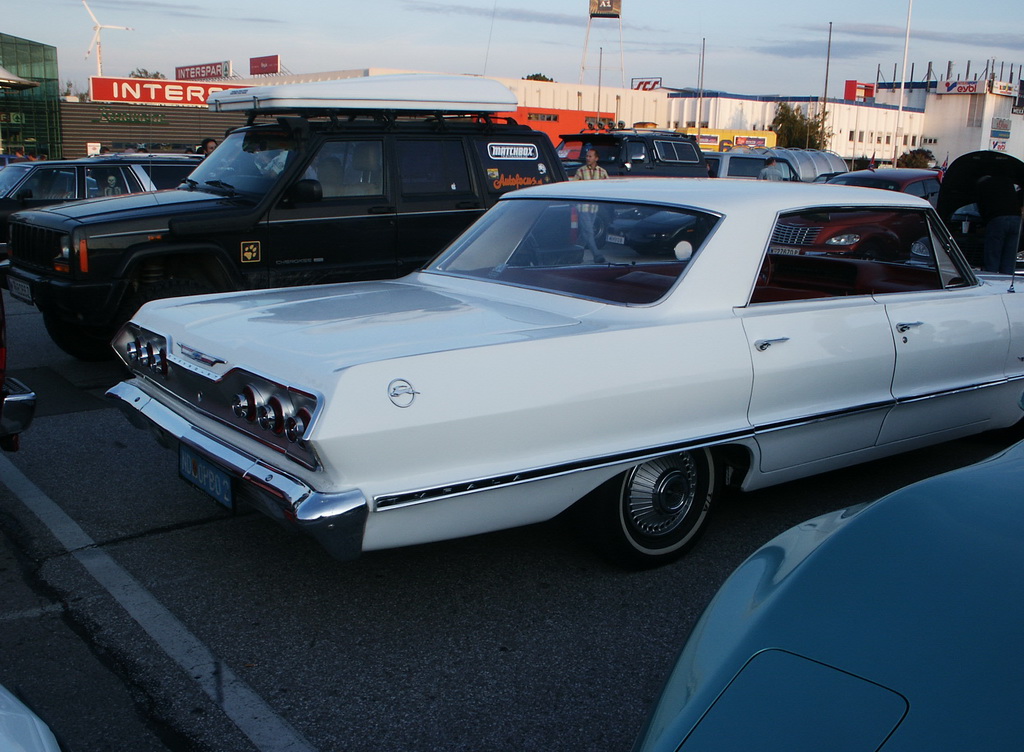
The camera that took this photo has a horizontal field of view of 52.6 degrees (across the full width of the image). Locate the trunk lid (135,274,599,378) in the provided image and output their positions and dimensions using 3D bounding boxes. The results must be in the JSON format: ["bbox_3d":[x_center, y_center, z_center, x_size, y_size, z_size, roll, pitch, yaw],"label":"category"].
[{"bbox_3d":[-0.623,-0.171,3.877,1.210,0.230,1.430,-8,15,-37],"label":"trunk lid"}]

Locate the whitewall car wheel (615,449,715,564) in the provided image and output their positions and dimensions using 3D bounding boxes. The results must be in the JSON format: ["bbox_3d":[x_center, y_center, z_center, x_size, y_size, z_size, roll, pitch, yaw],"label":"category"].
[{"bbox_3d":[0.507,0.404,3.892,0.660,0.660,0.200,-8,15,-37],"label":"whitewall car wheel"}]

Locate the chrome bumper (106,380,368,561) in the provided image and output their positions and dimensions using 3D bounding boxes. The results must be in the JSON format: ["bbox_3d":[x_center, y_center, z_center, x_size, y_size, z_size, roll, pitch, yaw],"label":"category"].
[{"bbox_3d":[-1.077,0.287,3.627,0.260,0.250,1.970,-8,15,-37],"label":"chrome bumper"}]

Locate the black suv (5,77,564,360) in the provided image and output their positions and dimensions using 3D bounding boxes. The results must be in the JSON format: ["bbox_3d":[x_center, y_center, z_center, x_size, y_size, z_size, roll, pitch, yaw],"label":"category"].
[{"bbox_3d":[-1.536,-1.219,7.856,4.300,2.100,1.850,-10,17,-43],"label":"black suv"}]

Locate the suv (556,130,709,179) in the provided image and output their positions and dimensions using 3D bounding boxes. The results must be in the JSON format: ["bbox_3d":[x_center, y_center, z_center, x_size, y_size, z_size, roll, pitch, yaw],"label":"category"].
[{"bbox_3d":[2.065,-4.193,22.305,4.600,2.020,1.970,-10,16,-42],"label":"suv"}]

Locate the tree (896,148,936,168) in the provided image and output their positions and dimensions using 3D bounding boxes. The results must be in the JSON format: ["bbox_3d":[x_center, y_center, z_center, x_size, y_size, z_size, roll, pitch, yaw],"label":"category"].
[{"bbox_3d":[30.447,-15.806,78.290,2.900,2.730,2.900,1,12,0],"label":"tree"}]

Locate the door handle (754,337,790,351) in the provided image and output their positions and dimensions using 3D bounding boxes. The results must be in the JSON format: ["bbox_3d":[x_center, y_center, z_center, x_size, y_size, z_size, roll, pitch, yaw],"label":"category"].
[{"bbox_3d":[0.990,-0.123,3.901,0.205,0.045,0.050,-8,15,-37],"label":"door handle"}]

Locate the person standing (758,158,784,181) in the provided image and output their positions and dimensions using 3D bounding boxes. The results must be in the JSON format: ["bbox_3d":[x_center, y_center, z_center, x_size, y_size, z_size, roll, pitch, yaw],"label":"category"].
[{"bbox_3d":[5.253,-3.665,21.177,0.520,1.640,0.350,6,13,20],"label":"person standing"}]

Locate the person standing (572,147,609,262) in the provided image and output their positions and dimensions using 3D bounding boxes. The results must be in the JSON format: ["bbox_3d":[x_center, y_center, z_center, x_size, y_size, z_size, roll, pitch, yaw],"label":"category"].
[{"bbox_3d":[1.168,-2.631,15.793,0.530,1.700,0.450,-1,12,-8],"label":"person standing"}]

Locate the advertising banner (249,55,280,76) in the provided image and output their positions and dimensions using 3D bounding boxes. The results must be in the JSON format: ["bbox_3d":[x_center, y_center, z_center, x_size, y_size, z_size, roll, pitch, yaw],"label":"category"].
[{"bbox_3d":[-26.394,-33.179,110.641,0.300,2.000,6.500,-9,16,-41],"label":"advertising banner"}]

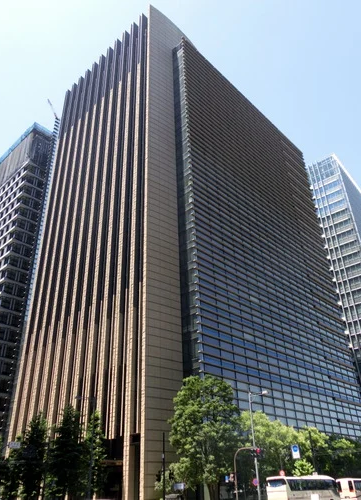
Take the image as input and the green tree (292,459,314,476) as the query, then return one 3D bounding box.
[{"bbox_3d":[16.379,30.510,55.408,3.000,5.190,3.000,-2,-30,0],"label":"green tree"}]

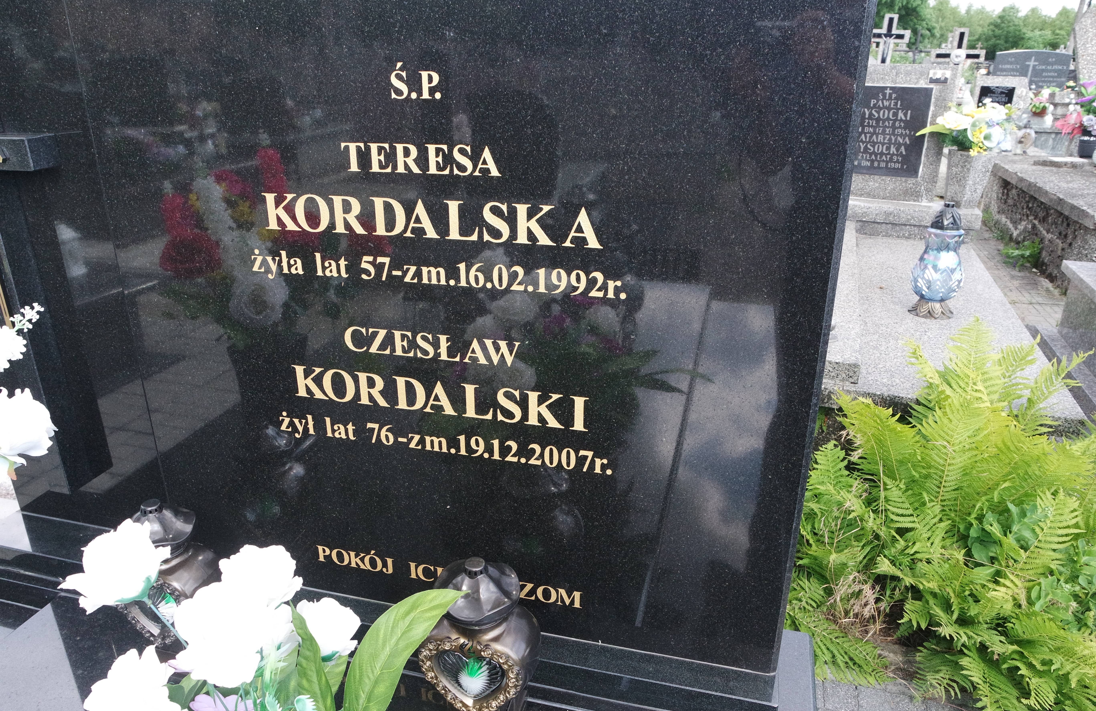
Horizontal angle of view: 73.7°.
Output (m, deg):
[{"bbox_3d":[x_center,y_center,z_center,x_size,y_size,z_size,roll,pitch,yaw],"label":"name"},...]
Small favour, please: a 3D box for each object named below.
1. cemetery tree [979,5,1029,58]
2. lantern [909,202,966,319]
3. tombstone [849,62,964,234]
[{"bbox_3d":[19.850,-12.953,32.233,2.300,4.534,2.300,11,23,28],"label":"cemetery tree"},{"bbox_3d":[1.344,-0.328,2.494,0.165,0.380,0.165,7,21,18],"label":"lantern"},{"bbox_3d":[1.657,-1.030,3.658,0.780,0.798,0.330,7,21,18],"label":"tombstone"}]

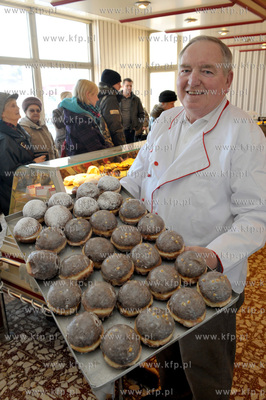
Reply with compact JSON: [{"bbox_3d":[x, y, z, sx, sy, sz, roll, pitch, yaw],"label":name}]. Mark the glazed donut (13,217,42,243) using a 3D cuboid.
[{"bbox_3d":[-0.309,0.090,1.050,0.085,0.053,0.085,-12,36,0],"label":"glazed donut"}]

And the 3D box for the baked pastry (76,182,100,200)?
[{"bbox_3d":[-0.151,-0.028,1.208,0.081,0.050,0.081,-1,37,0],"label":"baked pastry"}]

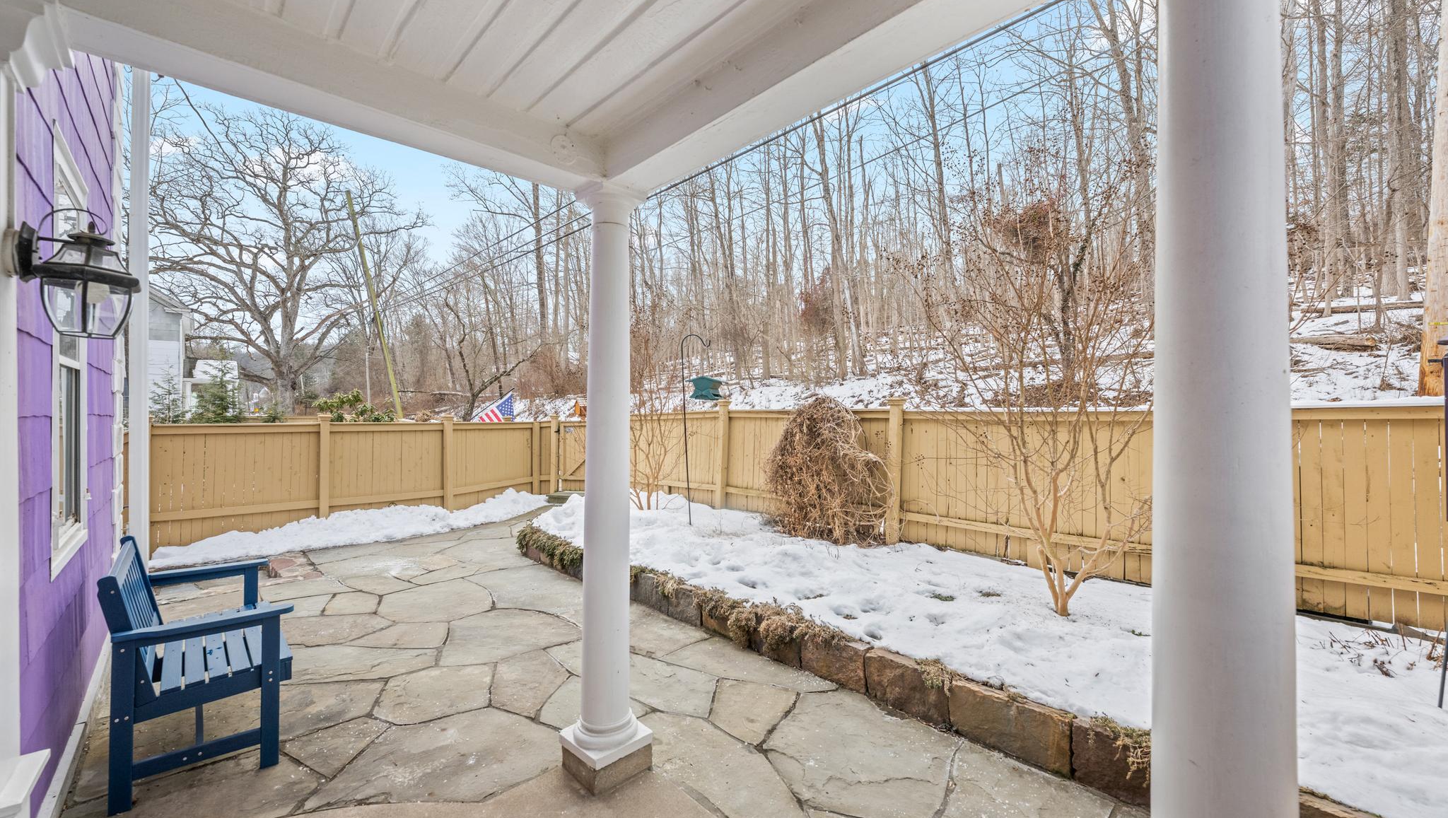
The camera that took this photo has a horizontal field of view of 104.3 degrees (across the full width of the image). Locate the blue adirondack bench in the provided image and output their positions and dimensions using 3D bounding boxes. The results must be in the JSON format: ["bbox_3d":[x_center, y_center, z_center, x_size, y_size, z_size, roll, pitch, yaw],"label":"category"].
[{"bbox_3d":[-2.421,1.058,2.604,0.580,0.870,1.100,1,-1,-43],"label":"blue adirondack bench"}]

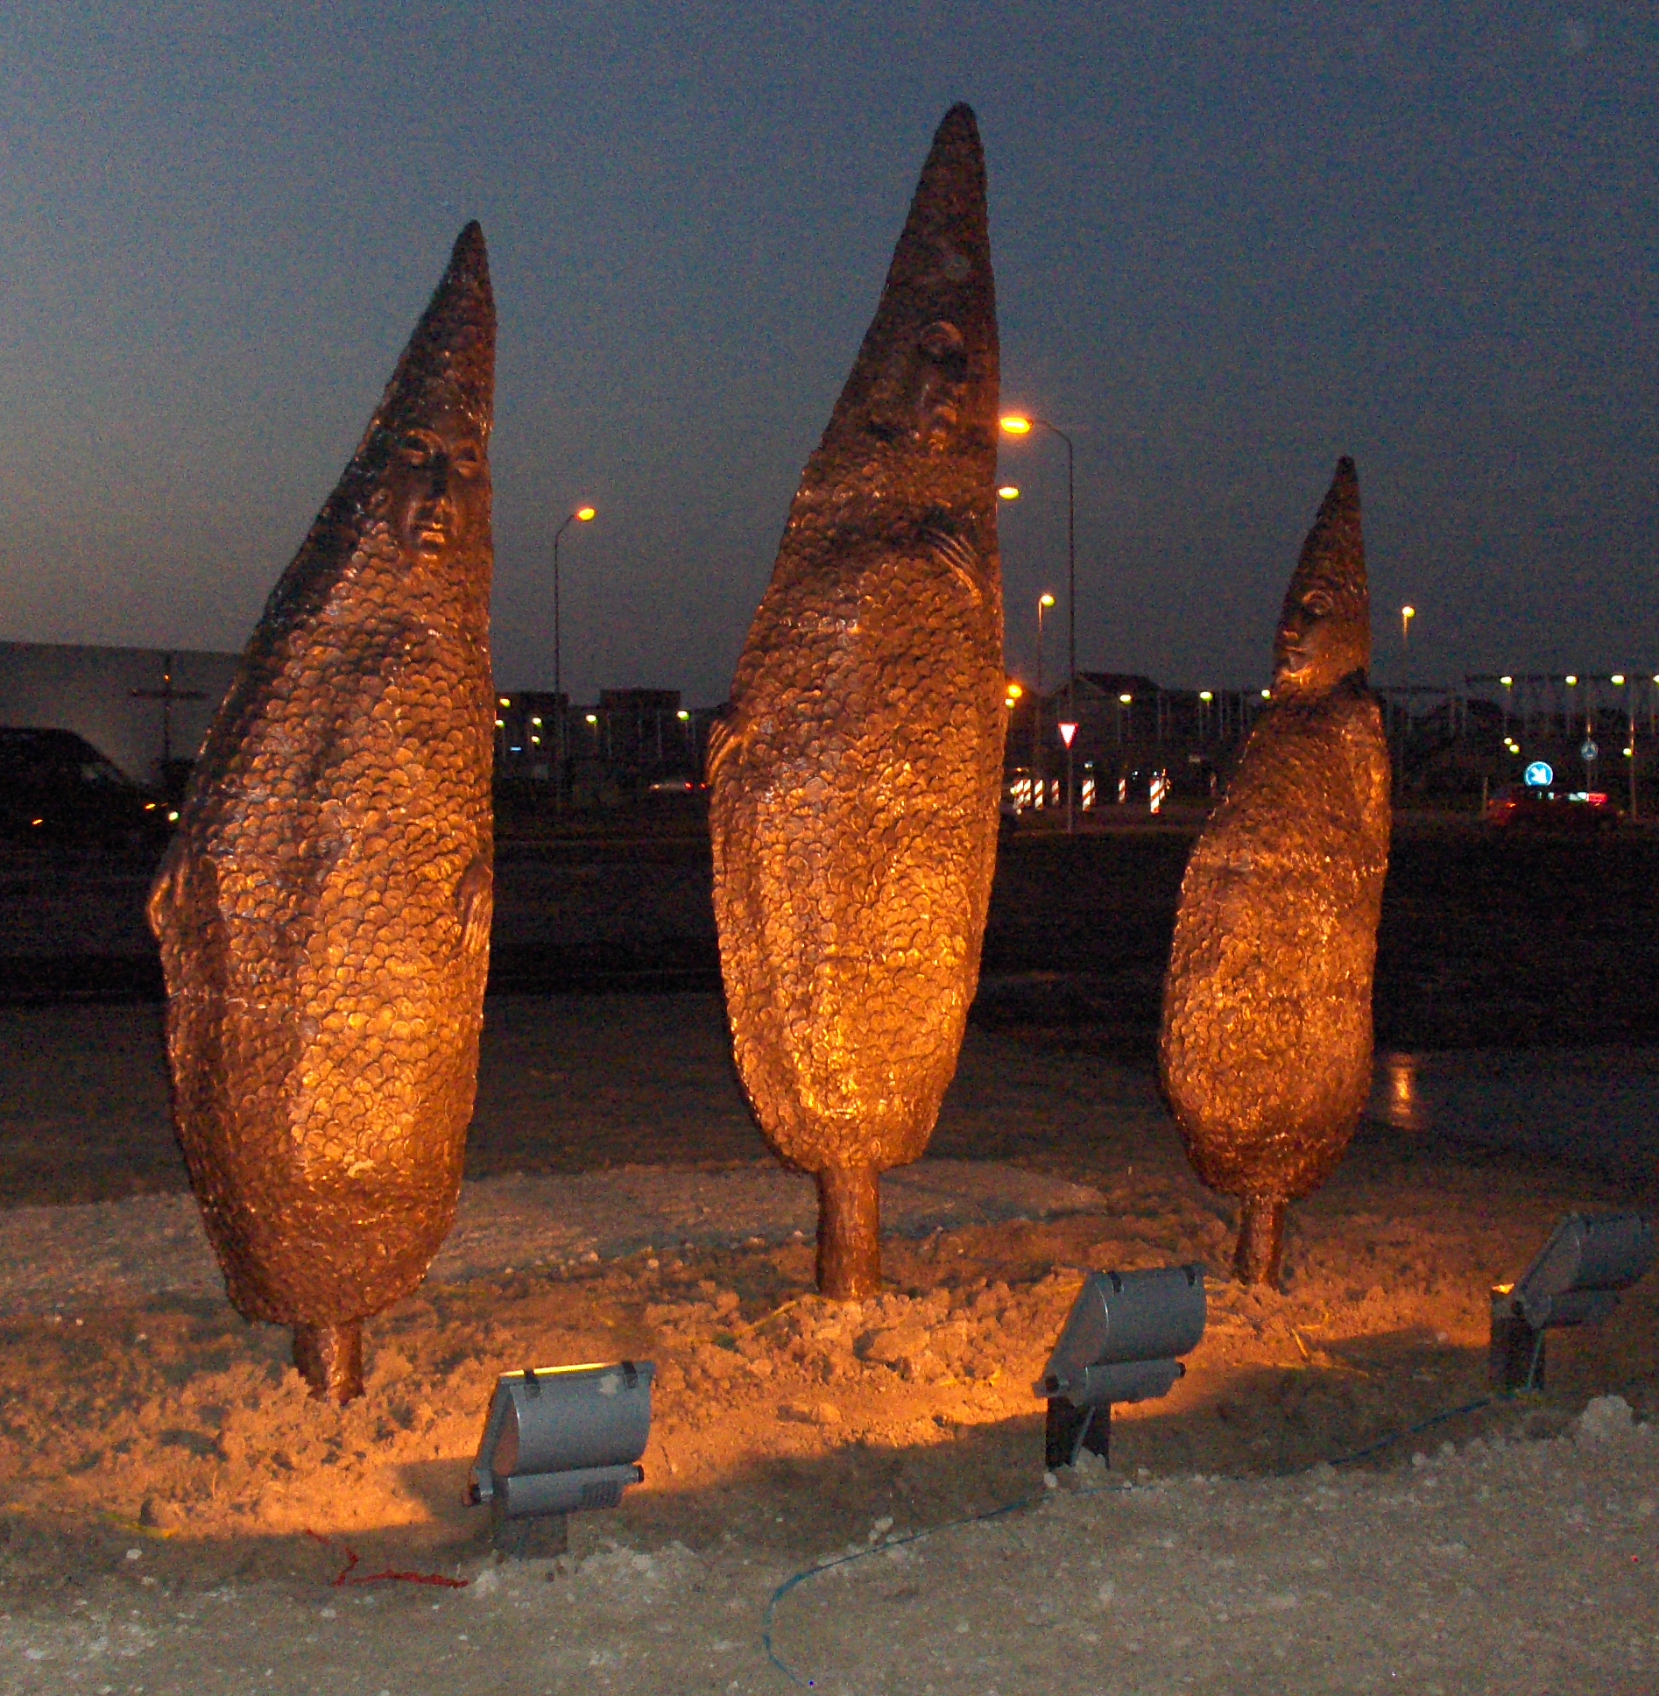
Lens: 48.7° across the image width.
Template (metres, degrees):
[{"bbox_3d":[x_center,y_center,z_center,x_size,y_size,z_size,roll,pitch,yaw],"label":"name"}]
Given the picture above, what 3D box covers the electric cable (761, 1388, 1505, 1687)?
[{"bbox_3d":[0.723,1.411,4.077,2.304,0.040,0.365,-2,3,-41],"label":"electric cable"}]

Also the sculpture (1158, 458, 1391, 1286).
[{"bbox_3d":[1.374,0.085,5.658,0.660,2.554,0.560,2,3,35],"label":"sculpture"}]

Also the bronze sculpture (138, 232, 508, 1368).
[{"bbox_3d":[-1.295,-0.072,4.681,0.820,3.002,0.680,-1,3,-30],"label":"bronze sculpture"}]

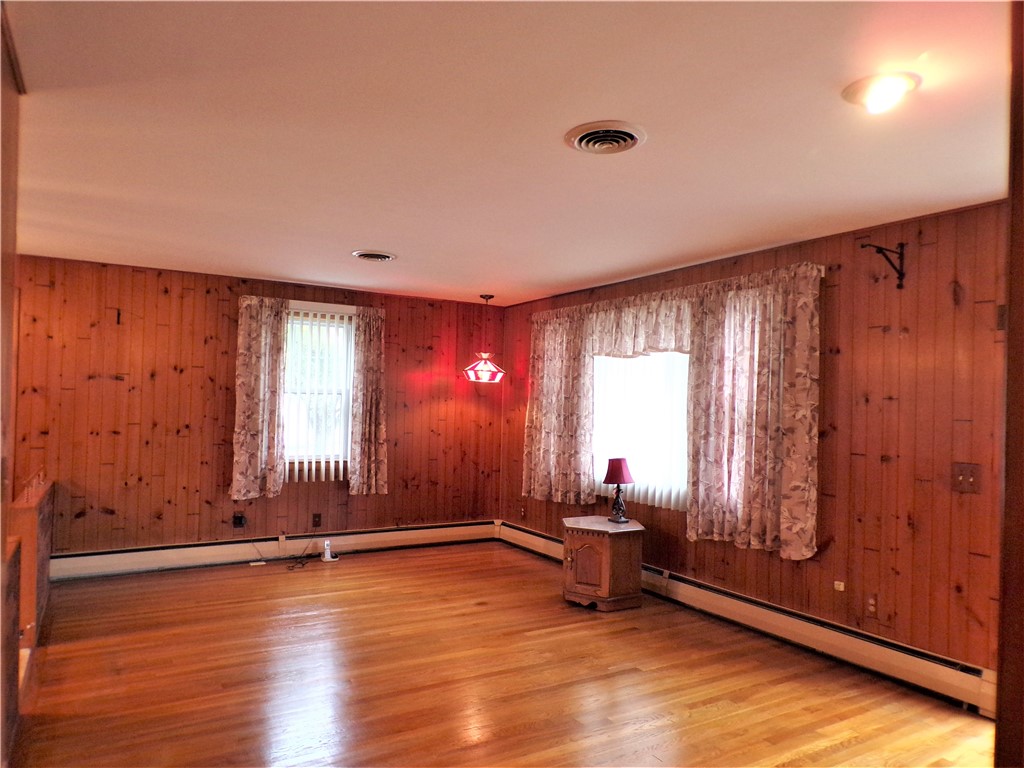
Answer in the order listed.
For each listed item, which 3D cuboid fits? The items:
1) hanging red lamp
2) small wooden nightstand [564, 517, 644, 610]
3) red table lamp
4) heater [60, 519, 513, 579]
[{"bbox_3d":[-0.261,-0.155,6.780,0.410,0.285,0.370,1,-2,-2],"label":"hanging red lamp"},{"bbox_3d":[0.657,1.296,5.198,0.640,0.548,0.555,0,-2,30],"label":"small wooden nightstand"},{"bbox_3d":[0.804,0.795,5.330,0.225,0.470,0.230,1,-2,0],"label":"red table lamp"},{"bbox_3d":[-1.793,1.446,6.336,3.910,0.197,0.070,2,-2,-31],"label":"heater"}]

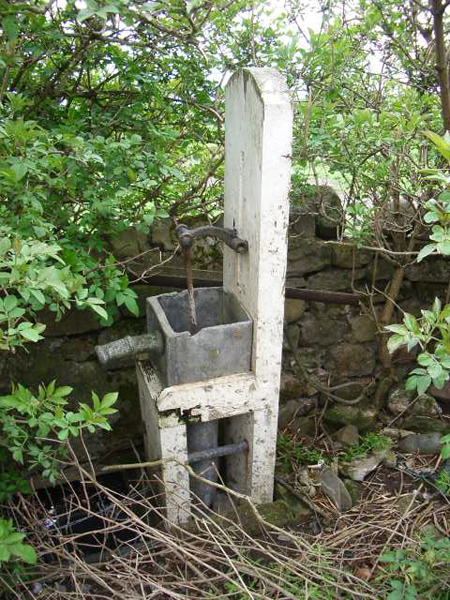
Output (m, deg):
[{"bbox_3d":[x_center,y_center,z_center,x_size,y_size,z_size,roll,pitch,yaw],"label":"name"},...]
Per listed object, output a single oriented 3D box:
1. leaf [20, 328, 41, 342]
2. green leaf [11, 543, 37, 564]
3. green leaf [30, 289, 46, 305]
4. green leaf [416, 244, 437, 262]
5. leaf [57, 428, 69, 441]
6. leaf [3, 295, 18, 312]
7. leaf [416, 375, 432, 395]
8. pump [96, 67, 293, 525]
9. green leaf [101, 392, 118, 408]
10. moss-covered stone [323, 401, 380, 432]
[{"bbox_3d":[-0.595,0.111,1.850,0.061,0.012,0.037,30,61,2],"label":"leaf"},{"bbox_3d":[-0.580,0.734,1.750,0.083,0.012,0.054,30,51,10],"label":"green leaf"},{"bbox_3d":[-0.584,-0.011,1.900,0.064,0.012,0.031,43,64,7],"label":"green leaf"},{"bbox_3d":[0.664,-0.152,2.000,0.079,0.012,0.036,-39,65,-3],"label":"green leaf"},{"bbox_3d":[-0.521,0.432,1.950,0.032,0.012,0.042,34,58,10],"label":"leaf"},{"bbox_3d":[-0.670,0.009,1.900,0.041,0.012,0.051,2,66,-15],"label":"leaf"},{"bbox_3d":[0.663,0.280,2.000,0.043,0.012,0.068,26,70,26],"label":"leaf"},{"bbox_3d":[-0.141,0.046,2.024,0.587,1.525,0.299,-9,26,-19],"label":"pump"},{"bbox_3d":[-0.371,0.323,1.950,0.035,0.012,0.068,41,63,15],"label":"green leaf"},{"bbox_3d":[0.559,0.510,2.680,0.220,0.110,0.150,-9,26,-19],"label":"moss-covered stone"}]

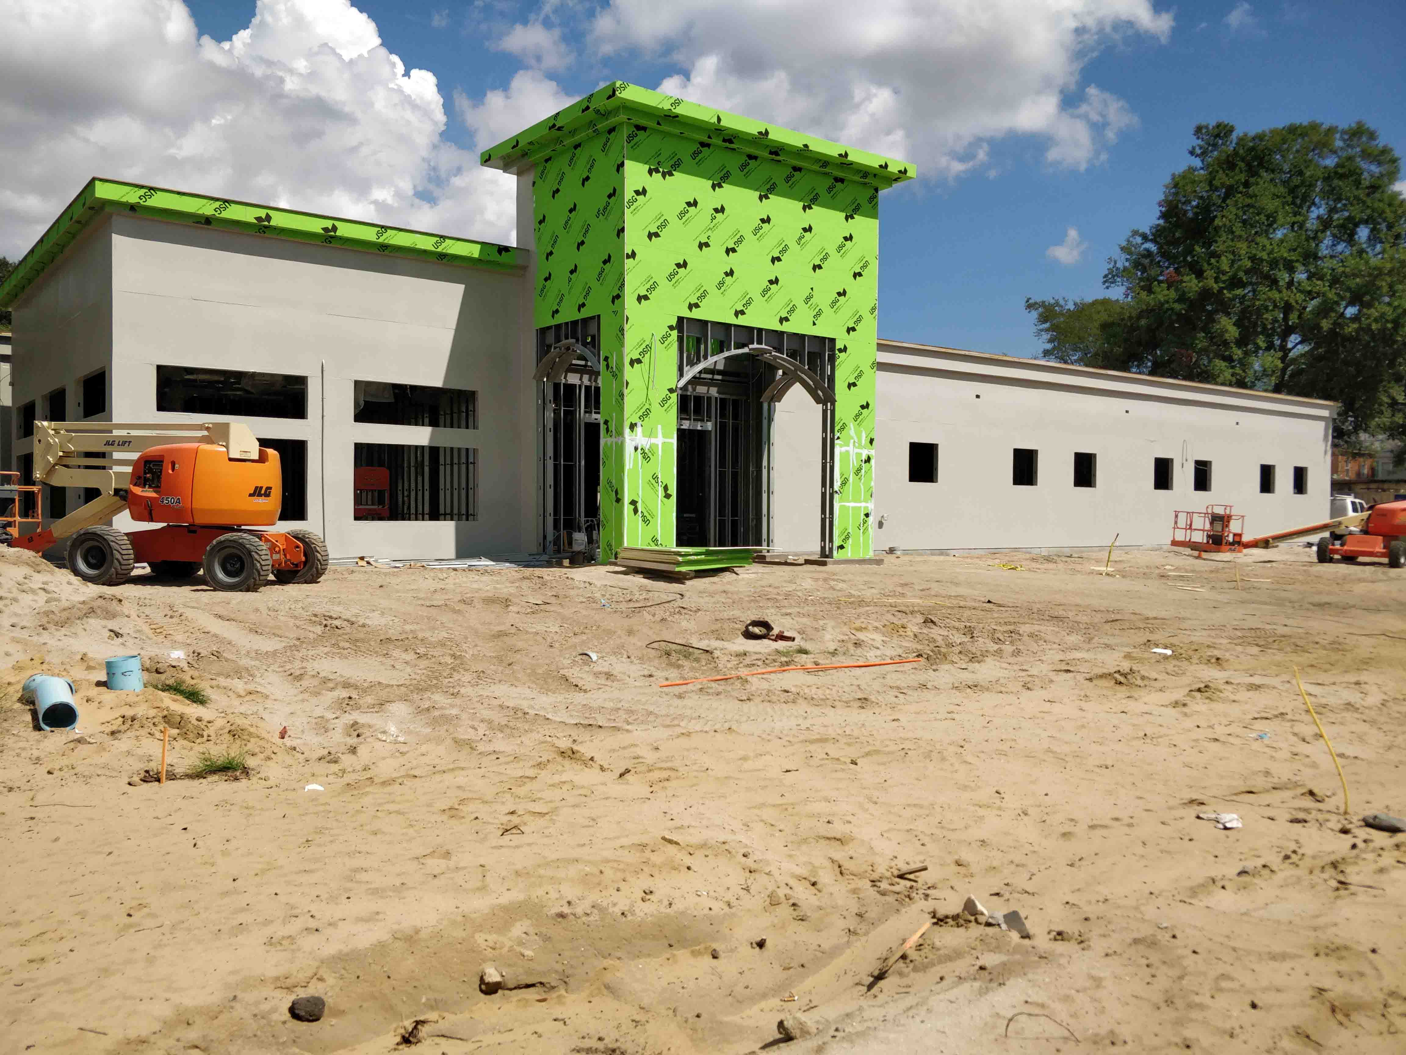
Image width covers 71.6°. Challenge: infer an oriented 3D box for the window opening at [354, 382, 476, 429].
[{"bbox_3d":[-5.996,-2.568,20.350,2.650,0.860,0.180,-1,1,-36],"label":"window opening"}]

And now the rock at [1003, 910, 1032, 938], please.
[{"bbox_3d":[1.103,1.393,3.424,0.090,0.068,0.075,1,1,18],"label":"rock"}]

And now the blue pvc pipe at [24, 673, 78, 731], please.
[{"bbox_3d":[-4.677,1.250,7.000,0.330,0.240,0.420,-1,15,-44],"label":"blue pvc pipe"}]

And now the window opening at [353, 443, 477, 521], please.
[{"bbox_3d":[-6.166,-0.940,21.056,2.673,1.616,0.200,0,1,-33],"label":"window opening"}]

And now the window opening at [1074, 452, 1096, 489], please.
[{"bbox_3d":[13.169,-1.967,33.759,1.225,1.190,0.200,0,1,-33],"label":"window opening"}]

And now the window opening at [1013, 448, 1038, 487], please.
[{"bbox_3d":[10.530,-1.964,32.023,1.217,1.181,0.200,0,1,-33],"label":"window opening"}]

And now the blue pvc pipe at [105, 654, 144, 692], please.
[{"bbox_3d":[-4.386,1.113,7.400,0.235,0.250,0.235,-7,1,-33],"label":"blue pvc pipe"}]

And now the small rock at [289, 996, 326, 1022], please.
[{"bbox_3d":[-1.168,1.423,2.883,0.103,0.050,0.068,0,1,-22],"label":"small rock"}]

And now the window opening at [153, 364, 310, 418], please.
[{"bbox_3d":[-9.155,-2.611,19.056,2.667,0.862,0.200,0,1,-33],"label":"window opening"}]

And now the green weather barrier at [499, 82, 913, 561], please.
[{"bbox_3d":[0.080,-3.800,22.500,8.000,8.950,4.900,-1,1,-36],"label":"green weather barrier"}]

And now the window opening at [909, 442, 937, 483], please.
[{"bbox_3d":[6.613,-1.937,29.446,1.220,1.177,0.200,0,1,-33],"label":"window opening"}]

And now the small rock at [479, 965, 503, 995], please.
[{"bbox_3d":[-0.696,1.486,3.200,0.075,0.060,0.070,0,1,0],"label":"small rock"}]

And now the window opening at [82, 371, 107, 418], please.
[{"bbox_3d":[-11.684,-2.515,18.600,0.180,0.860,2.150,-1,1,-41],"label":"window opening"}]

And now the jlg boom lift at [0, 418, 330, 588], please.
[{"bbox_3d":[-8.350,-0.360,14.300,4.950,2.350,2.200,0,1,2],"label":"jlg boom lift"}]

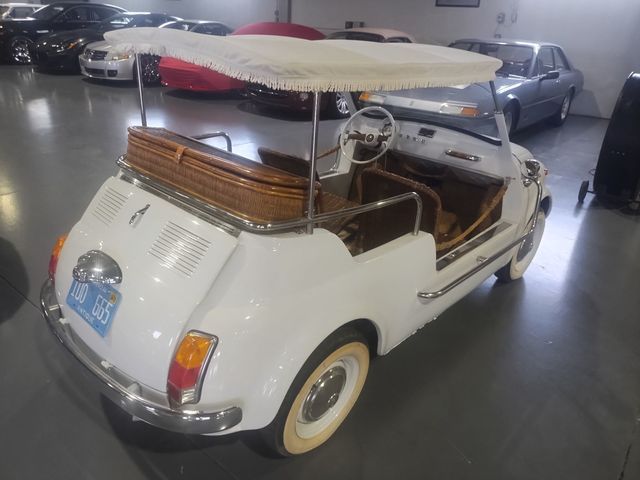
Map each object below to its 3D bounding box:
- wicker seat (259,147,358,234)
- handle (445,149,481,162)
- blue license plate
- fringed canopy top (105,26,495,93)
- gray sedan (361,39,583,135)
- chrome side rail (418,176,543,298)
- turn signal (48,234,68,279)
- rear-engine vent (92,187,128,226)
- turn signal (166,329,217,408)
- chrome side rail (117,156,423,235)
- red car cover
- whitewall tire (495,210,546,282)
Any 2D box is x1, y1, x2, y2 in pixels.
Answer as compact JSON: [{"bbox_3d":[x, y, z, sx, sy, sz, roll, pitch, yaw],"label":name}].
[{"bbox_3d":[-0.059,-0.260,2.605,0.460,0.540,0.500,24,32,37],"label":"wicker seat"},{"bbox_3d":[0.763,-0.455,2.497,0.220,0.035,0.040,24,32,37],"label":"handle"},{"bbox_3d":[-0.747,0.190,1.521,0.305,0.152,0.012,24,4,37],"label":"blue license plate"},{"bbox_3d":[-0.045,-0.757,1.883,1.240,0.150,1.270,25,33,37],"label":"fringed canopy top"},{"bbox_3d":[2.566,-2.321,6.933,1.800,1.310,4.810,23,32,35],"label":"gray sedan"},{"bbox_3d":[0.802,-0.046,2.240,0.150,0.370,1.350,25,33,37],"label":"chrome side rail"},{"bbox_3d":[-1.066,0.050,1.867,0.075,0.192,0.088,6,15,-35],"label":"turn signal"},{"bbox_3d":[-0.787,-0.131,1.728,0.200,0.125,0.020,24,-9,43],"label":"rear-engine vent"},{"bbox_3d":[-0.358,0.366,1.280,0.088,0.192,0.075,20,13,22],"label":"turn signal"},{"bbox_3d":[-0.286,-0.201,1.898,1.200,0.190,0.745,25,33,37],"label":"chrome side rail"},{"bbox_3d":[-1.164,-3.847,9.576,1.920,1.220,4.500,24,33,36],"label":"red car cover"},{"bbox_3d":[1.270,0.025,2.936,0.135,0.510,0.510,25,33,37],"label":"whitewall tire"}]

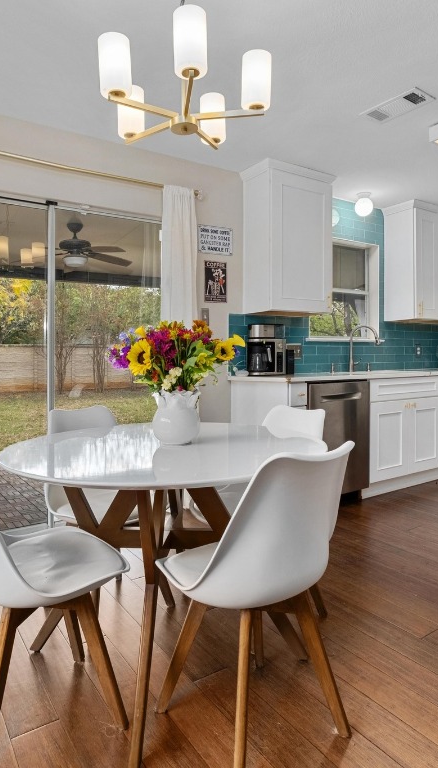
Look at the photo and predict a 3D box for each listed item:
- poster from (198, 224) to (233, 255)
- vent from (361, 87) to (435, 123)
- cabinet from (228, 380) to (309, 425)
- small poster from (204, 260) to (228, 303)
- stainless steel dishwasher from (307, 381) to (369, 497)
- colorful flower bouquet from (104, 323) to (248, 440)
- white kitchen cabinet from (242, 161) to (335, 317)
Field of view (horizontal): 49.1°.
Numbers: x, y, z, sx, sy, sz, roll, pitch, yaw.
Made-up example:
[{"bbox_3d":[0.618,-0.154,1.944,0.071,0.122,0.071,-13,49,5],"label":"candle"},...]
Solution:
[{"bbox_3d":[-0.023,-1.032,3.462,0.293,0.198,0.015,-1,1,-34],"label":"poster"},{"bbox_3d":[1.026,-1.583,2.767,0.205,0.030,0.355,-2,2,-33],"label":"vent"},{"bbox_3d":[0.333,0.417,3.325,0.167,0.876,0.637,-1,1,-34],"label":"cabinet"},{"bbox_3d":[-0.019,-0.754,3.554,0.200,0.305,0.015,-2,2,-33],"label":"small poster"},{"bbox_3d":[0.665,0.375,3.516,0.608,0.816,0.627,-1,1,-34],"label":"stainless steel dishwasher"},{"bbox_3d":[-0.157,-0.009,1.730,0.465,0.434,0.420,0,1,0],"label":"colorful flower bouquet"},{"bbox_3d":[0.539,-1.047,3.634,0.664,1.023,0.352,-1,1,-34],"label":"white kitchen cabinet"}]

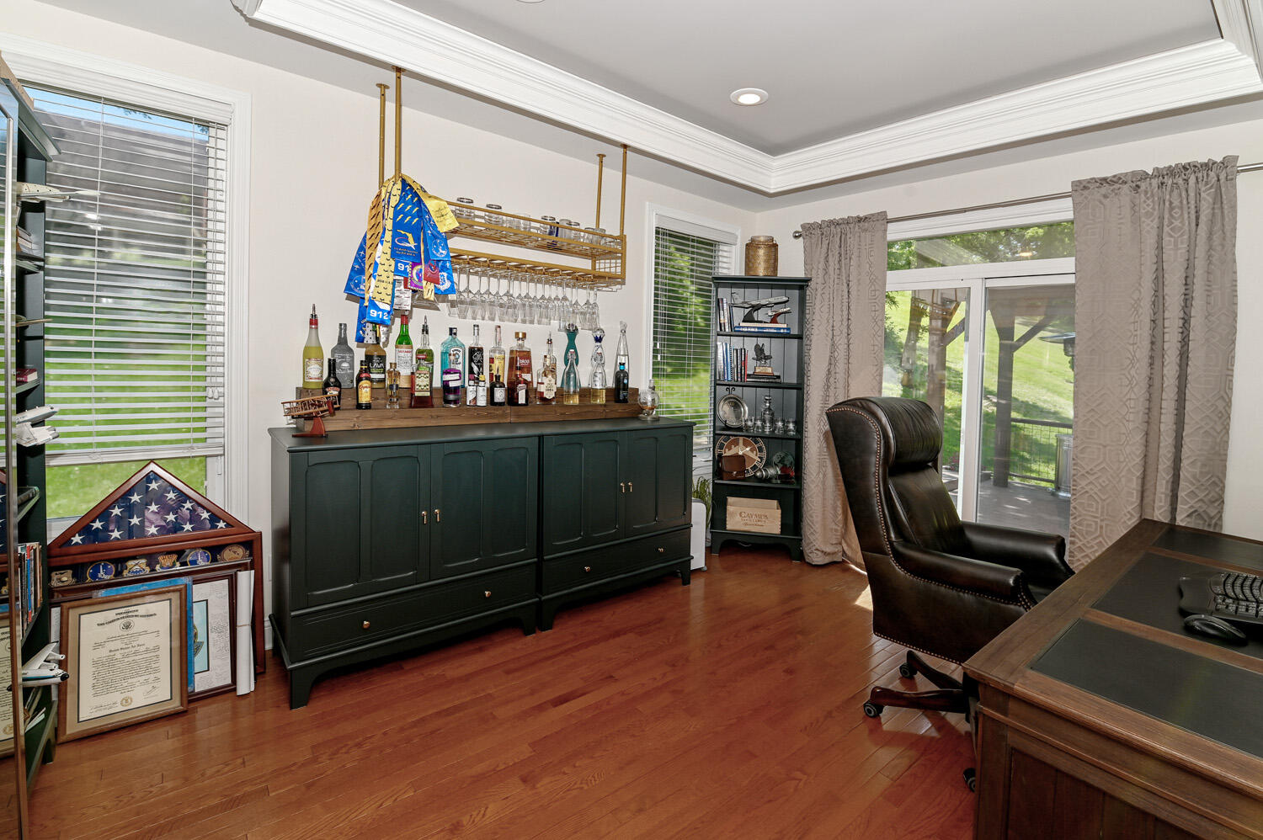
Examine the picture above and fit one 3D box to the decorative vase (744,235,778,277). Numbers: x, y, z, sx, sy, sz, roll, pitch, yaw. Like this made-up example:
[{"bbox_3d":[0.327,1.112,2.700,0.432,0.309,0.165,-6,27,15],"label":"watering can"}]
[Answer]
[{"bbox_3d":[0.916,-1.145,3.712,0.237,0.320,0.237,2,5,9],"label":"decorative vase"}]

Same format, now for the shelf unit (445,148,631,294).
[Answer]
[{"bbox_3d":[-0.615,-1.208,2.831,1.258,0.832,0.261,-2,5,-36],"label":"shelf unit"}]

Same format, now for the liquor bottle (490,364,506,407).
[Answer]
[{"bbox_3d":[-0.657,-0.172,2.592,0.075,0.213,0.075,0,5,-27],"label":"liquor bottle"}]

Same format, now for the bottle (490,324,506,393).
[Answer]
[{"bbox_3d":[-0.691,-0.323,2.720,0.084,0.329,0.084,-3,7,-38],"label":"bottle"}]

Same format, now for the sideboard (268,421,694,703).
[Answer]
[{"bbox_3d":[-0.535,0.524,2.673,2.101,0.965,0.401,-2,6,-40],"label":"sideboard"}]

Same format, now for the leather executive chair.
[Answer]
[{"bbox_3d":[1.227,0.550,2.023,0.794,1.176,0.676,6,7,42],"label":"leather executive chair"}]

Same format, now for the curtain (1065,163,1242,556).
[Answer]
[{"bbox_3d":[2.506,0.015,2.584,0.130,2.419,0.590,-2,6,-42],"label":"curtain"}]

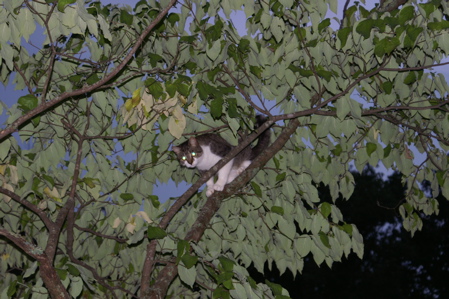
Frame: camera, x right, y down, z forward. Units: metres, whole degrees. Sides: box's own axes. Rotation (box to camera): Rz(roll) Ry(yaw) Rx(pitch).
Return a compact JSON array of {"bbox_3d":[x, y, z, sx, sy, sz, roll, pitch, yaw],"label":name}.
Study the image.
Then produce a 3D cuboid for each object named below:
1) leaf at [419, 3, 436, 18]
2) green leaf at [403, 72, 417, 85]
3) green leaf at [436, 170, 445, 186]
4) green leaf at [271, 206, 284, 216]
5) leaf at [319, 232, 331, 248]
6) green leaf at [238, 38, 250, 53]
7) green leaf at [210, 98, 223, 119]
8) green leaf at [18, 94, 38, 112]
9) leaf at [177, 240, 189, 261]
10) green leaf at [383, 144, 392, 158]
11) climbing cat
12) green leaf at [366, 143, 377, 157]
[{"bbox_3d":[0.775,-0.531,5.000,0.071,0.064,0.030,0,-21,0],"label":"leaf"},{"bbox_3d":[0.728,-0.279,5.150,0.057,0.050,0.030,0,-21,0],"label":"green leaf"},{"bbox_3d":[0.858,0.115,5.200,0.033,0.067,0.030,0,-21,0],"label":"green leaf"},{"bbox_3d":[0.204,0.239,5.050,0.056,0.041,0.030,0,-21,0],"label":"green leaf"},{"bbox_3d":[0.390,0.354,5.100,0.048,0.066,0.030,0,-21,0],"label":"leaf"},{"bbox_3d":[0.078,-0.405,5.100,0.048,0.057,0.030,0,-21,0],"label":"green leaf"},{"bbox_3d":[-0.030,-0.152,4.850,0.046,0.078,0.030,0,-21,0],"label":"green leaf"},{"bbox_3d":[-0.741,-0.174,4.950,0.078,0.071,0.030,0,-21,0],"label":"green leaf"},{"bbox_3d":[-0.152,0.366,4.750,0.045,0.076,0.030,0,-21,0],"label":"leaf"},{"bbox_3d":[0.654,0.008,5.250,0.041,0.059,0.030,0,-21,0],"label":"green leaf"},{"bbox_3d":[-0.012,0.027,5.100,0.180,0.340,0.440,-19,-28,40],"label":"climbing cat"},{"bbox_3d":[0.590,0.000,5.250,0.041,0.059,0.030,0,-21,0],"label":"green leaf"}]

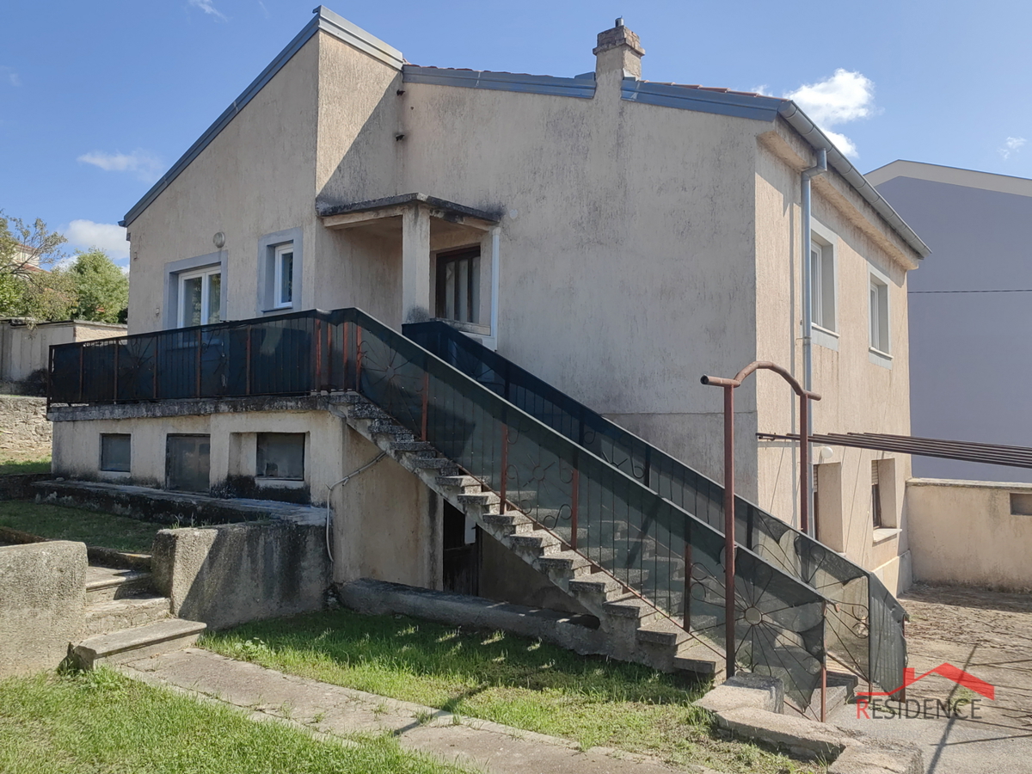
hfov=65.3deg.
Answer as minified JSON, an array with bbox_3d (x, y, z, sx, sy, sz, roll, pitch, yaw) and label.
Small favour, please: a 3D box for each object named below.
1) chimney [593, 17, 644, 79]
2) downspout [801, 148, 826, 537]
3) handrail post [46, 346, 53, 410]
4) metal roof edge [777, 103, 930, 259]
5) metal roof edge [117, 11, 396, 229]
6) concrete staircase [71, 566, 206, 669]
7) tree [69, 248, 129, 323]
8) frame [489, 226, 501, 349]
[{"bbox_3d":[1.322,-4.336,10.412,0.475,0.933,0.590,-2,-3,36],"label":"chimney"},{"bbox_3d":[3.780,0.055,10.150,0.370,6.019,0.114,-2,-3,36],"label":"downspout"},{"bbox_3d":[-7.095,-0.142,12.241,0.053,0.977,0.053,-2,-3,36],"label":"handrail post"},{"bbox_3d":[5.554,-2.832,12.428,0.185,0.150,9.152,-2,-3,36],"label":"metal roof edge"},{"bbox_3d":[-4.189,-3.916,12.966,4.928,2.341,1.637,-2,-3,36],"label":"metal roof edge"},{"bbox_3d":[-3.427,1.955,6.875,1.118,0.546,1.047,-2,-3,36],"label":"concrete staircase"},{"bbox_3d":[-13.559,-1.989,25.880,2.600,5.000,2.600,-2,-3,36],"label":"tree"},{"bbox_3d":[-0.306,-1.337,11.076,0.088,1.760,0.114,-2,-3,36],"label":"frame"}]

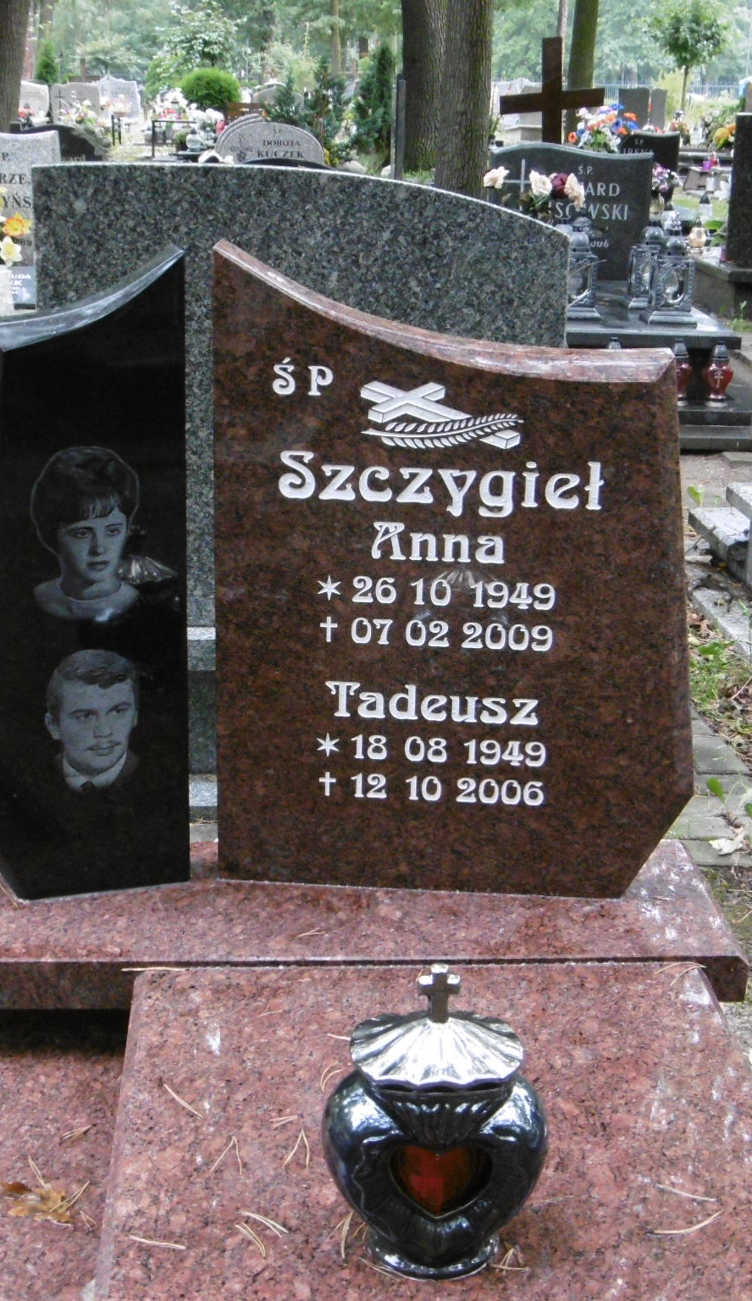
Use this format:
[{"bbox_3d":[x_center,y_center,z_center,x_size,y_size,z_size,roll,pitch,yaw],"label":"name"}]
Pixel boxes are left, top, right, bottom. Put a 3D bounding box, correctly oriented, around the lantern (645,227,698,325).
[{"bbox_3d":[1.160,-1.471,7.480,0.185,0.377,0.185,0,17,-4],"label":"lantern"}]

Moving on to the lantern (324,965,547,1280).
[{"bbox_3d":[0.059,0.422,1.743,0.205,0.293,0.185,2,17,2],"label":"lantern"}]

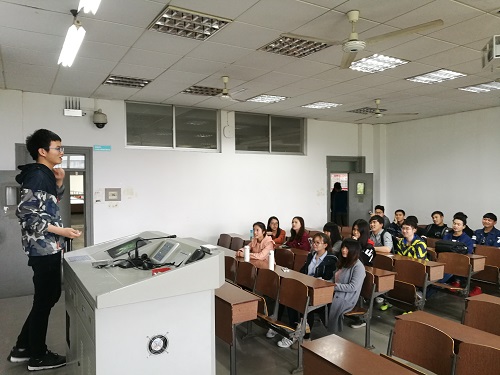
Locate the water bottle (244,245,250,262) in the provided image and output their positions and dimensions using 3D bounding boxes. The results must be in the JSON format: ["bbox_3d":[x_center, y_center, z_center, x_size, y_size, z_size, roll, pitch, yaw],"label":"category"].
[{"bbox_3d":[-0.034,0.873,5.193,0.070,0.230,0.070,-1,1,-31],"label":"water bottle"}]

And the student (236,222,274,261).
[{"bbox_3d":[0.059,1.132,5.613,0.700,1.200,0.460,-1,1,-38],"label":"student"}]

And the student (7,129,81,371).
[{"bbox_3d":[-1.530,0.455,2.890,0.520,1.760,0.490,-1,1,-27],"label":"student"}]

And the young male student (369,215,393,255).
[{"bbox_3d":[2.024,1.084,6.175,0.700,1.250,0.470,-1,1,-37],"label":"young male student"}]

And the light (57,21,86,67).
[{"bbox_3d":[-1.620,-1.257,3.523,0.140,0.080,1.230,-1,1,-30],"label":"light"}]

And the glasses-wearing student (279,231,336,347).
[{"bbox_3d":[0.653,1.112,4.355,0.760,1.170,0.480,-1,1,-34],"label":"glasses-wearing student"}]

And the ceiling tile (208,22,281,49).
[{"bbox_3d":[-0.036,-1.496,3.865,0.600,0.020,0.600,-1,1,-30],"label":"ceiling tile"}]

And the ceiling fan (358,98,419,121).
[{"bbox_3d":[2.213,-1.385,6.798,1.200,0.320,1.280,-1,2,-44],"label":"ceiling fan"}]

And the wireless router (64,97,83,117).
[{"bbox_3d":[-2.972,-1.361,6.568,0.290,0.335,0.060,-1,1,-31],"label":"wireless router"}]

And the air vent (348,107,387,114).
[{"bbox_3d":[2.461,-1.629,8.191,0.600,0.050,0.600,-1,1,-31],"label":"air vent"}]

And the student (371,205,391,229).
[{"bbox_3d":[2.697,1.010,8.084,0.720,1.230,0.520,-1,1,-40],"label":"student"}]

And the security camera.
[{"bbox_3d":[-2.542,-1.165,6.615,0.230,0.320,0.250,-1,1,-31],"label":"security camera"}]

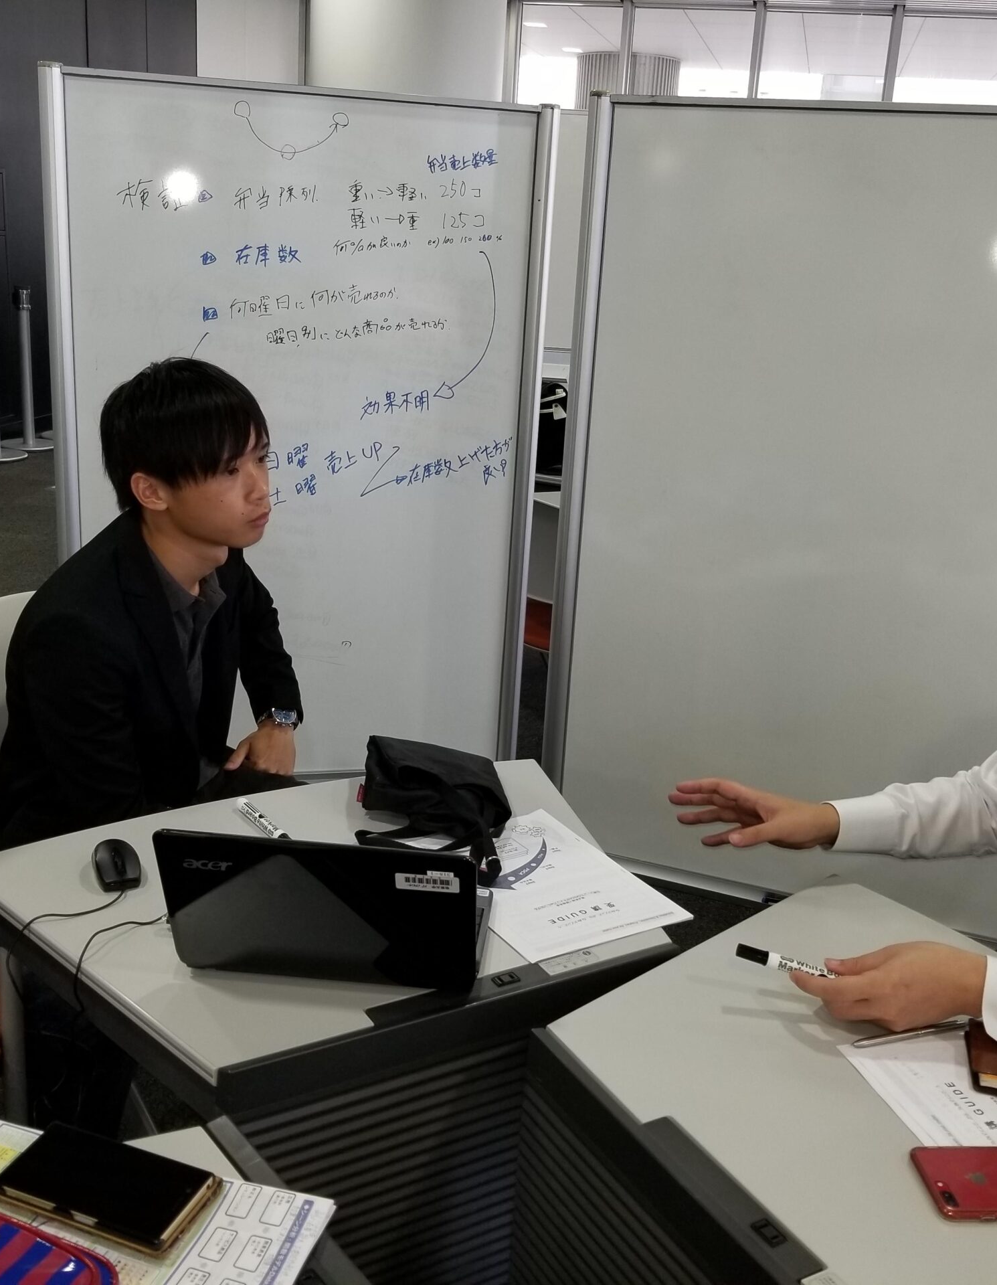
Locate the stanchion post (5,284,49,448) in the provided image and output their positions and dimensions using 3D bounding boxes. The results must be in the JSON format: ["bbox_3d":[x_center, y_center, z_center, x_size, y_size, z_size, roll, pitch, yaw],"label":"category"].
[{"bbox_3d":[-3.018,-1.748,8.221,0.370,0.980,0.370,4,17,0],"label":"stanchion post"}]

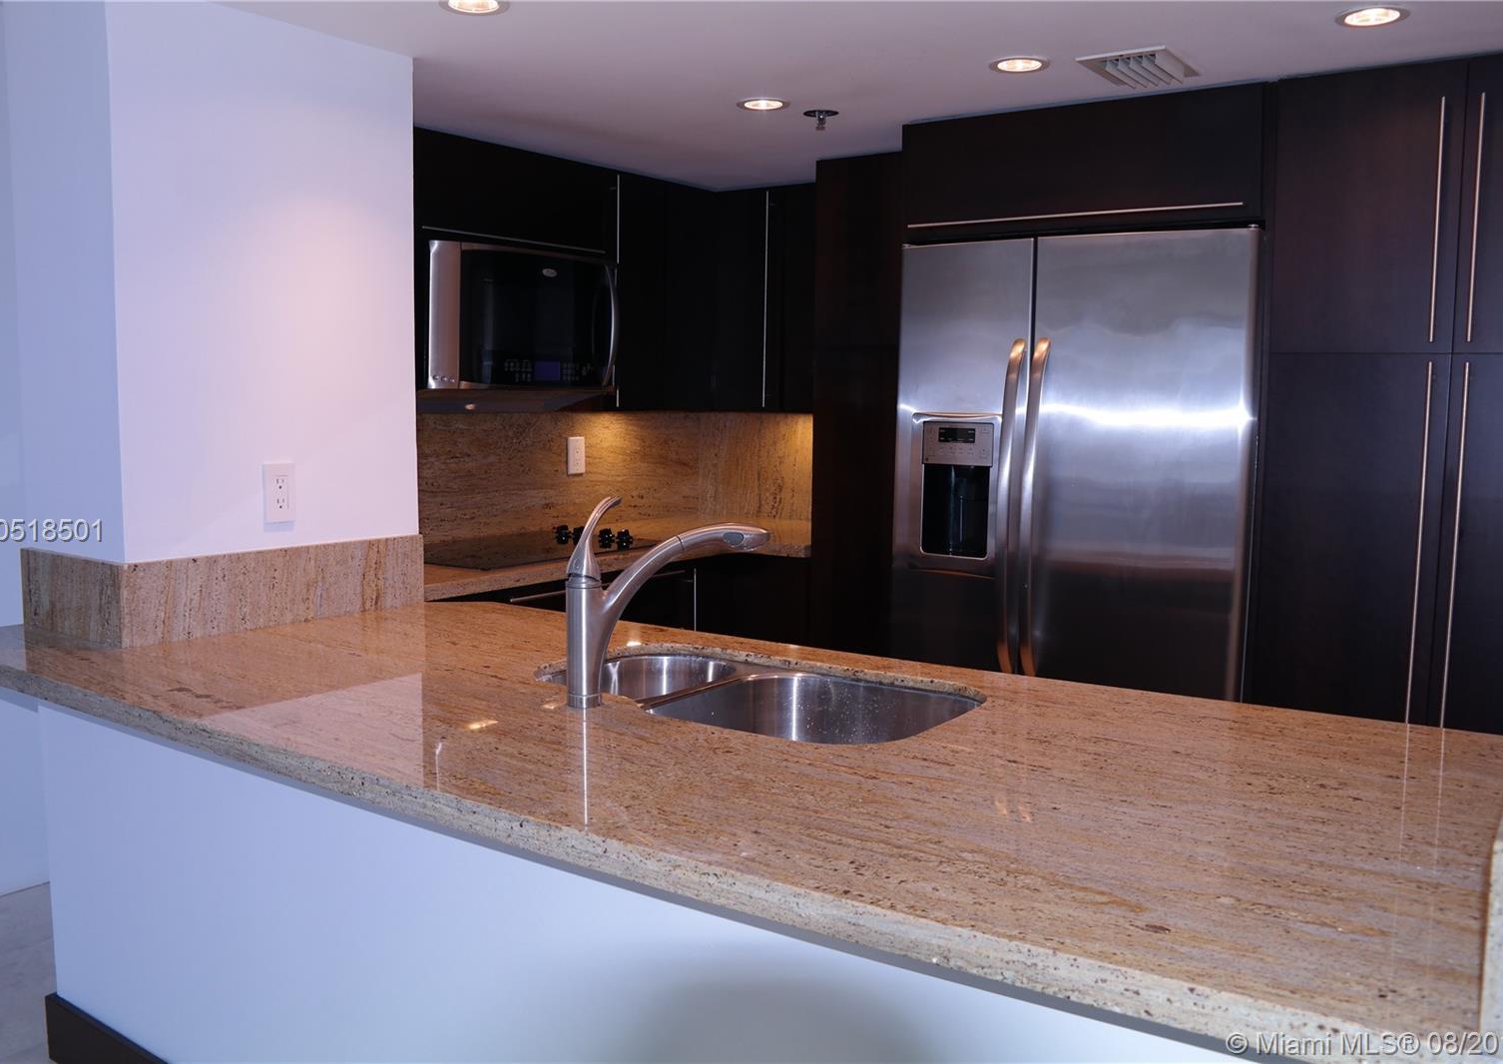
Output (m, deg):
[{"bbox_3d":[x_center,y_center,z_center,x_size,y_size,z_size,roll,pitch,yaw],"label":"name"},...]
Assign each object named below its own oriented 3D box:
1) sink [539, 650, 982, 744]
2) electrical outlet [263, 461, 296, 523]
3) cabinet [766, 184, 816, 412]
[{"bbox_3d":[-0.018,0.370,1.963,0.760,0.220,0.470,4,7,32],"label":"sink"},{"bbox_3d":[-0.966,-0.081,2.455,0.010,0.117,0.071,4,7,32],"label":"electrical outlet"},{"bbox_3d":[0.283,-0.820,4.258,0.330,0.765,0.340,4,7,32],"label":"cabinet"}]

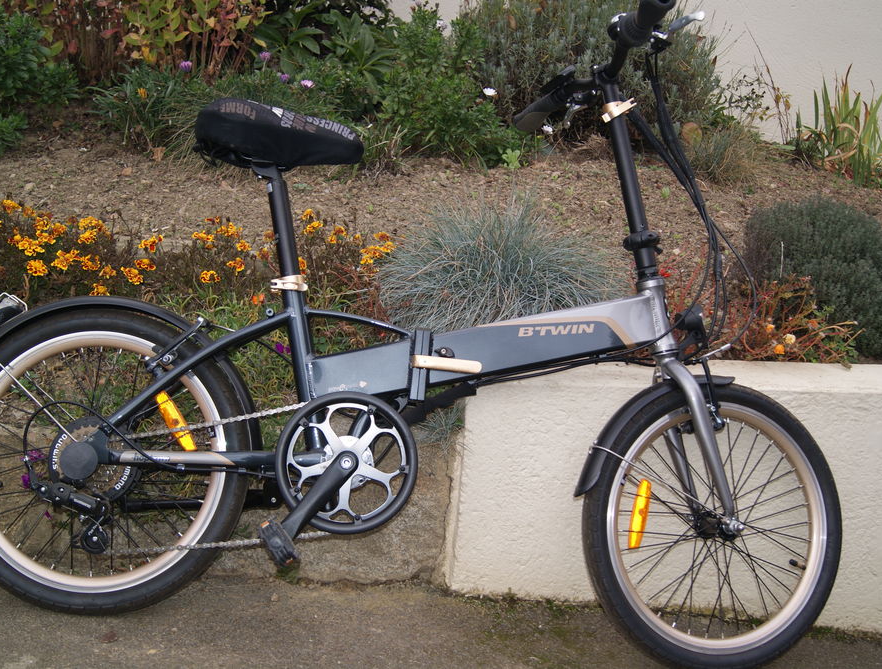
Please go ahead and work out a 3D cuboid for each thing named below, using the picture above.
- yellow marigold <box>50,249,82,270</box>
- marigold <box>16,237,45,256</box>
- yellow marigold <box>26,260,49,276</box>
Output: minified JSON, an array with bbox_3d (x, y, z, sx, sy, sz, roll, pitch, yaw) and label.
[{"bbox_3d":[-0.816,-0.163,2.180,0.063,0.047,0.055,3,10,0],"label":"yellow marigold"},{"bbox_3d":[-0.902,-0.193,2.200,0.064,0.044,0.055,3,10,0],"label":"marigold"},{"bbox_3d":[-0.869,-0.142,2.150,0.048,0.036,0.046,3,10,0],"label":"yellow marigold"}]

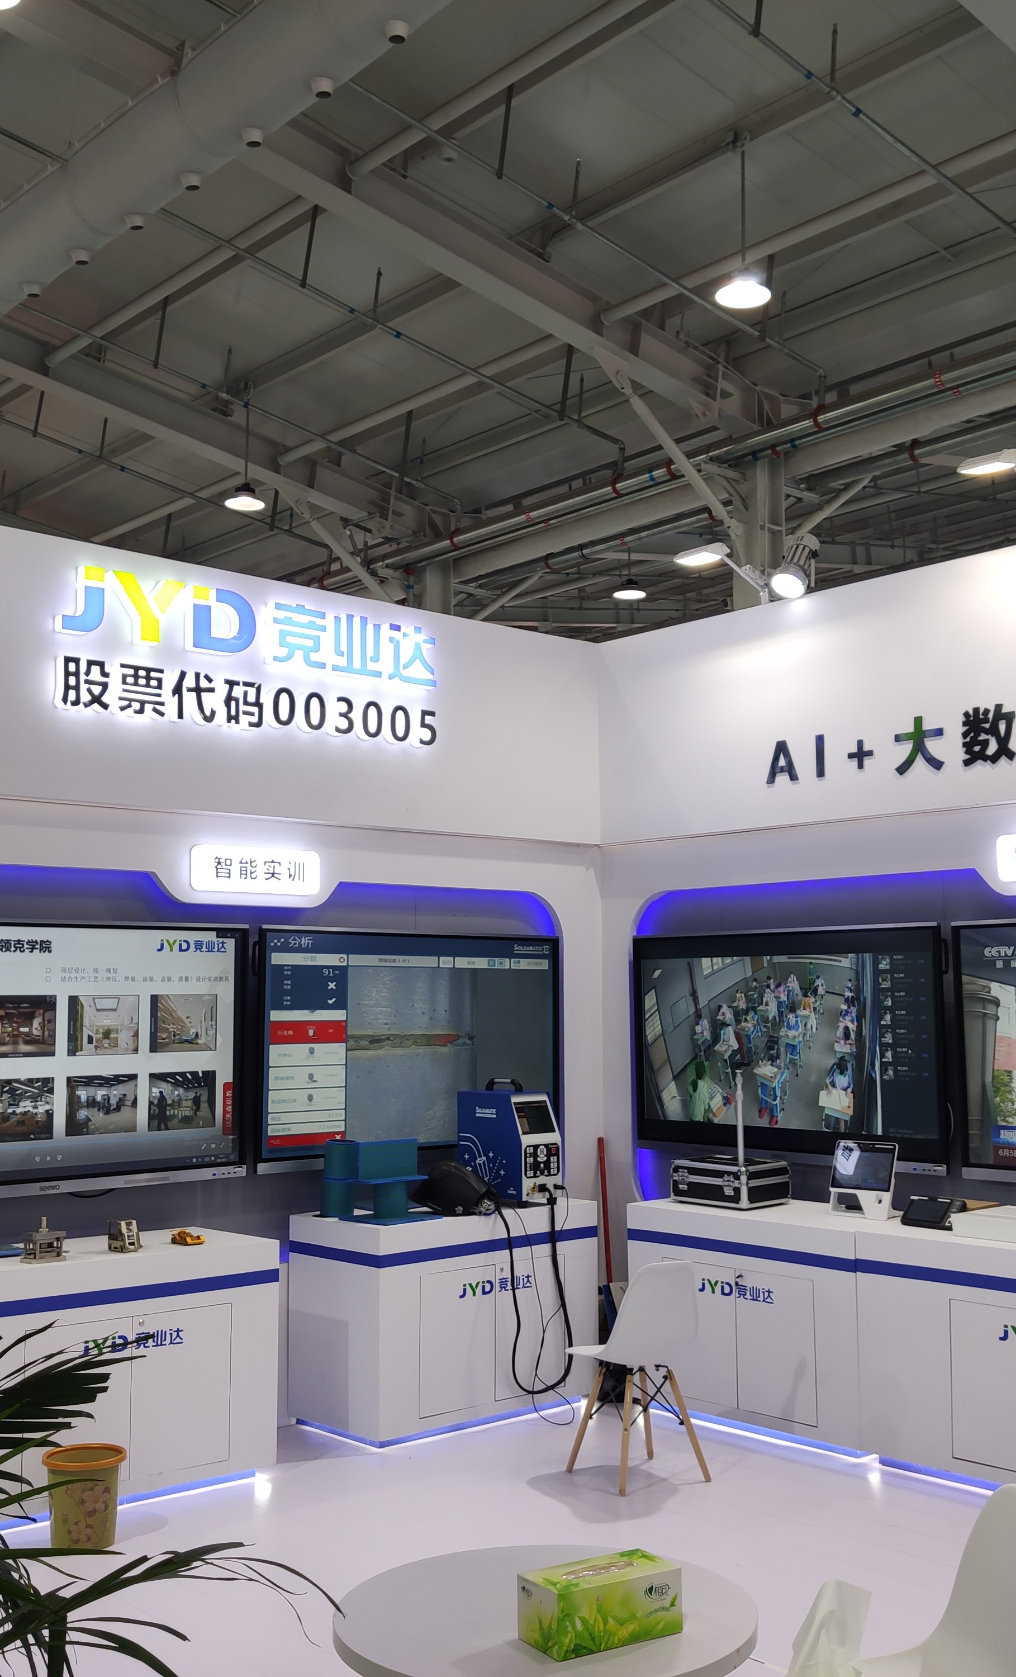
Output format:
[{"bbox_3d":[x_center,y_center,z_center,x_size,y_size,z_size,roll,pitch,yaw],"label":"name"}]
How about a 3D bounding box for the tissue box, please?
[{"bbox_3d":[0.150,1.237,2.712,0.236,0.102,0.113,3,-7,-31],"label":"tissue box"}]

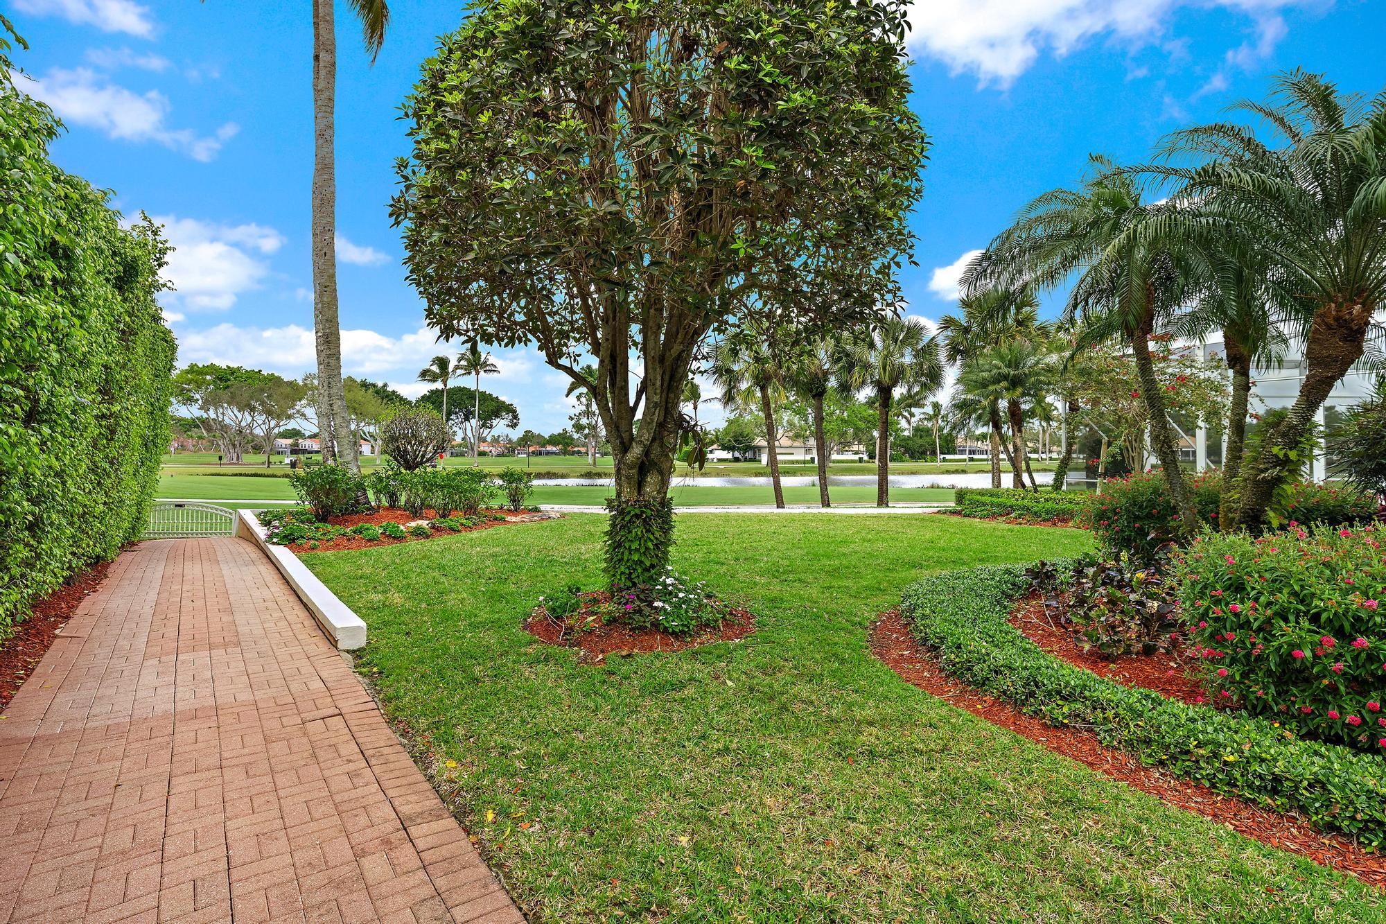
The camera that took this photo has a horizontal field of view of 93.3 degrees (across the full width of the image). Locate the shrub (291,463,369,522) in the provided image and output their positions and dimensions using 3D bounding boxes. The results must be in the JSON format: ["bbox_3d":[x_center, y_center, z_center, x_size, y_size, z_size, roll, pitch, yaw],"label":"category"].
[{"bbox_3d":[-6.022,0.500,10.800,1.270,0.930,1.150,0,1,0],"label":"shrub"}]

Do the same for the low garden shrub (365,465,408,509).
[{"bbox_3d":[-6.649,0.564,14.200,1.010,0.987,0.900,0,1,0],"label":"low garden shrub"}]

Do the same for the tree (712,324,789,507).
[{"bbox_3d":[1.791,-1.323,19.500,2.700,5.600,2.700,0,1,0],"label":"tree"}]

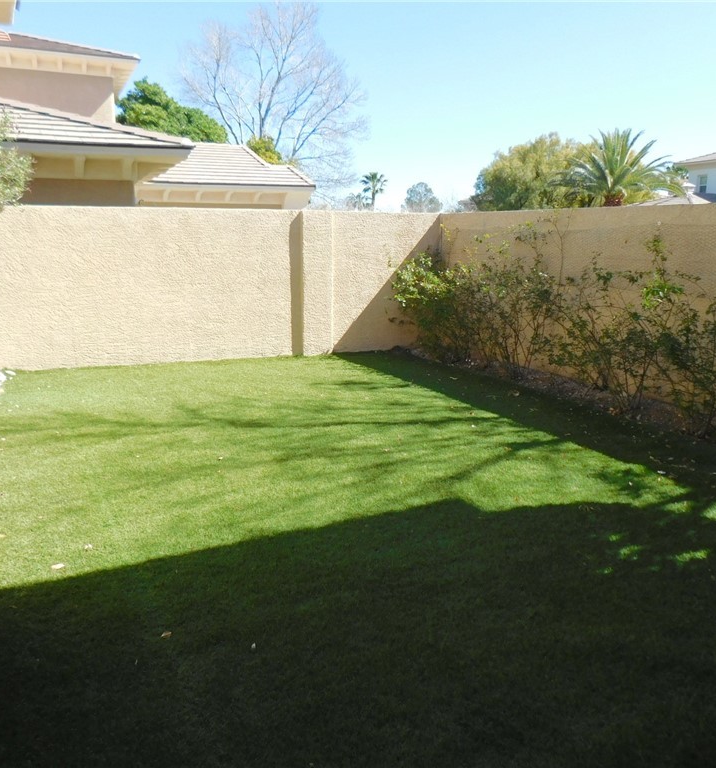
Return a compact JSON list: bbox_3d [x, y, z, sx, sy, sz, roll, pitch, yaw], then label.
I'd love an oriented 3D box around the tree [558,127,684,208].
[{"bbox_3d":[8.570,-5.960,22.747,4.300,4.880,4.200,5,13,20],"label":"tree"}]

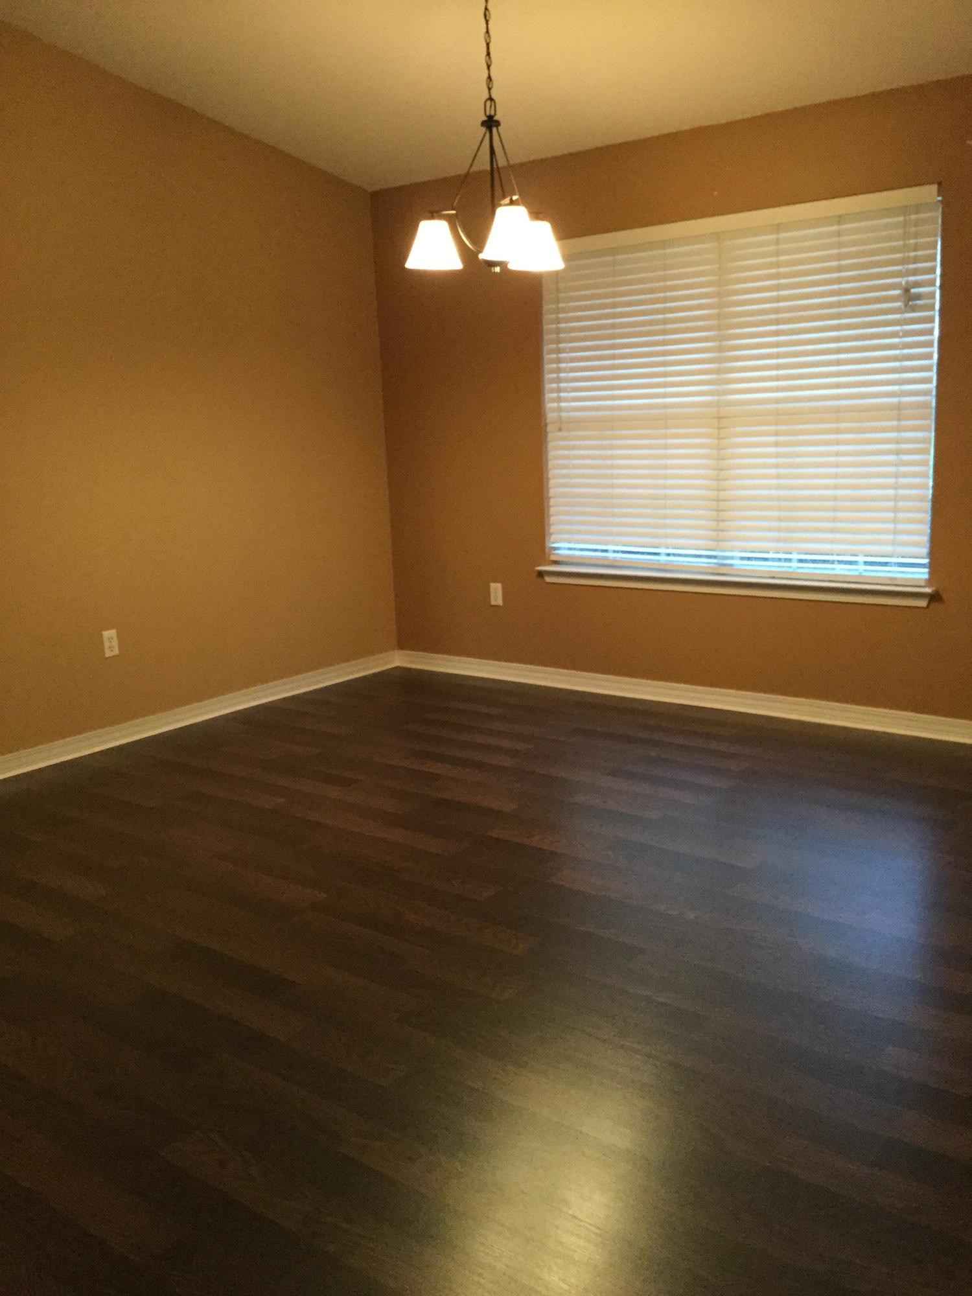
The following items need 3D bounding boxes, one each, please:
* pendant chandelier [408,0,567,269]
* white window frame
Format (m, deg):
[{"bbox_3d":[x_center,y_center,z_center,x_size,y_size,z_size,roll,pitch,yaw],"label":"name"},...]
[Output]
[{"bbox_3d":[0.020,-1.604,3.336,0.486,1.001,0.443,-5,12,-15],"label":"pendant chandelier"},{"bbox_3d":[1.012,-1.051,4.972,1.769,1.485,0.075,7,14,37],"label":"white window frame"}]

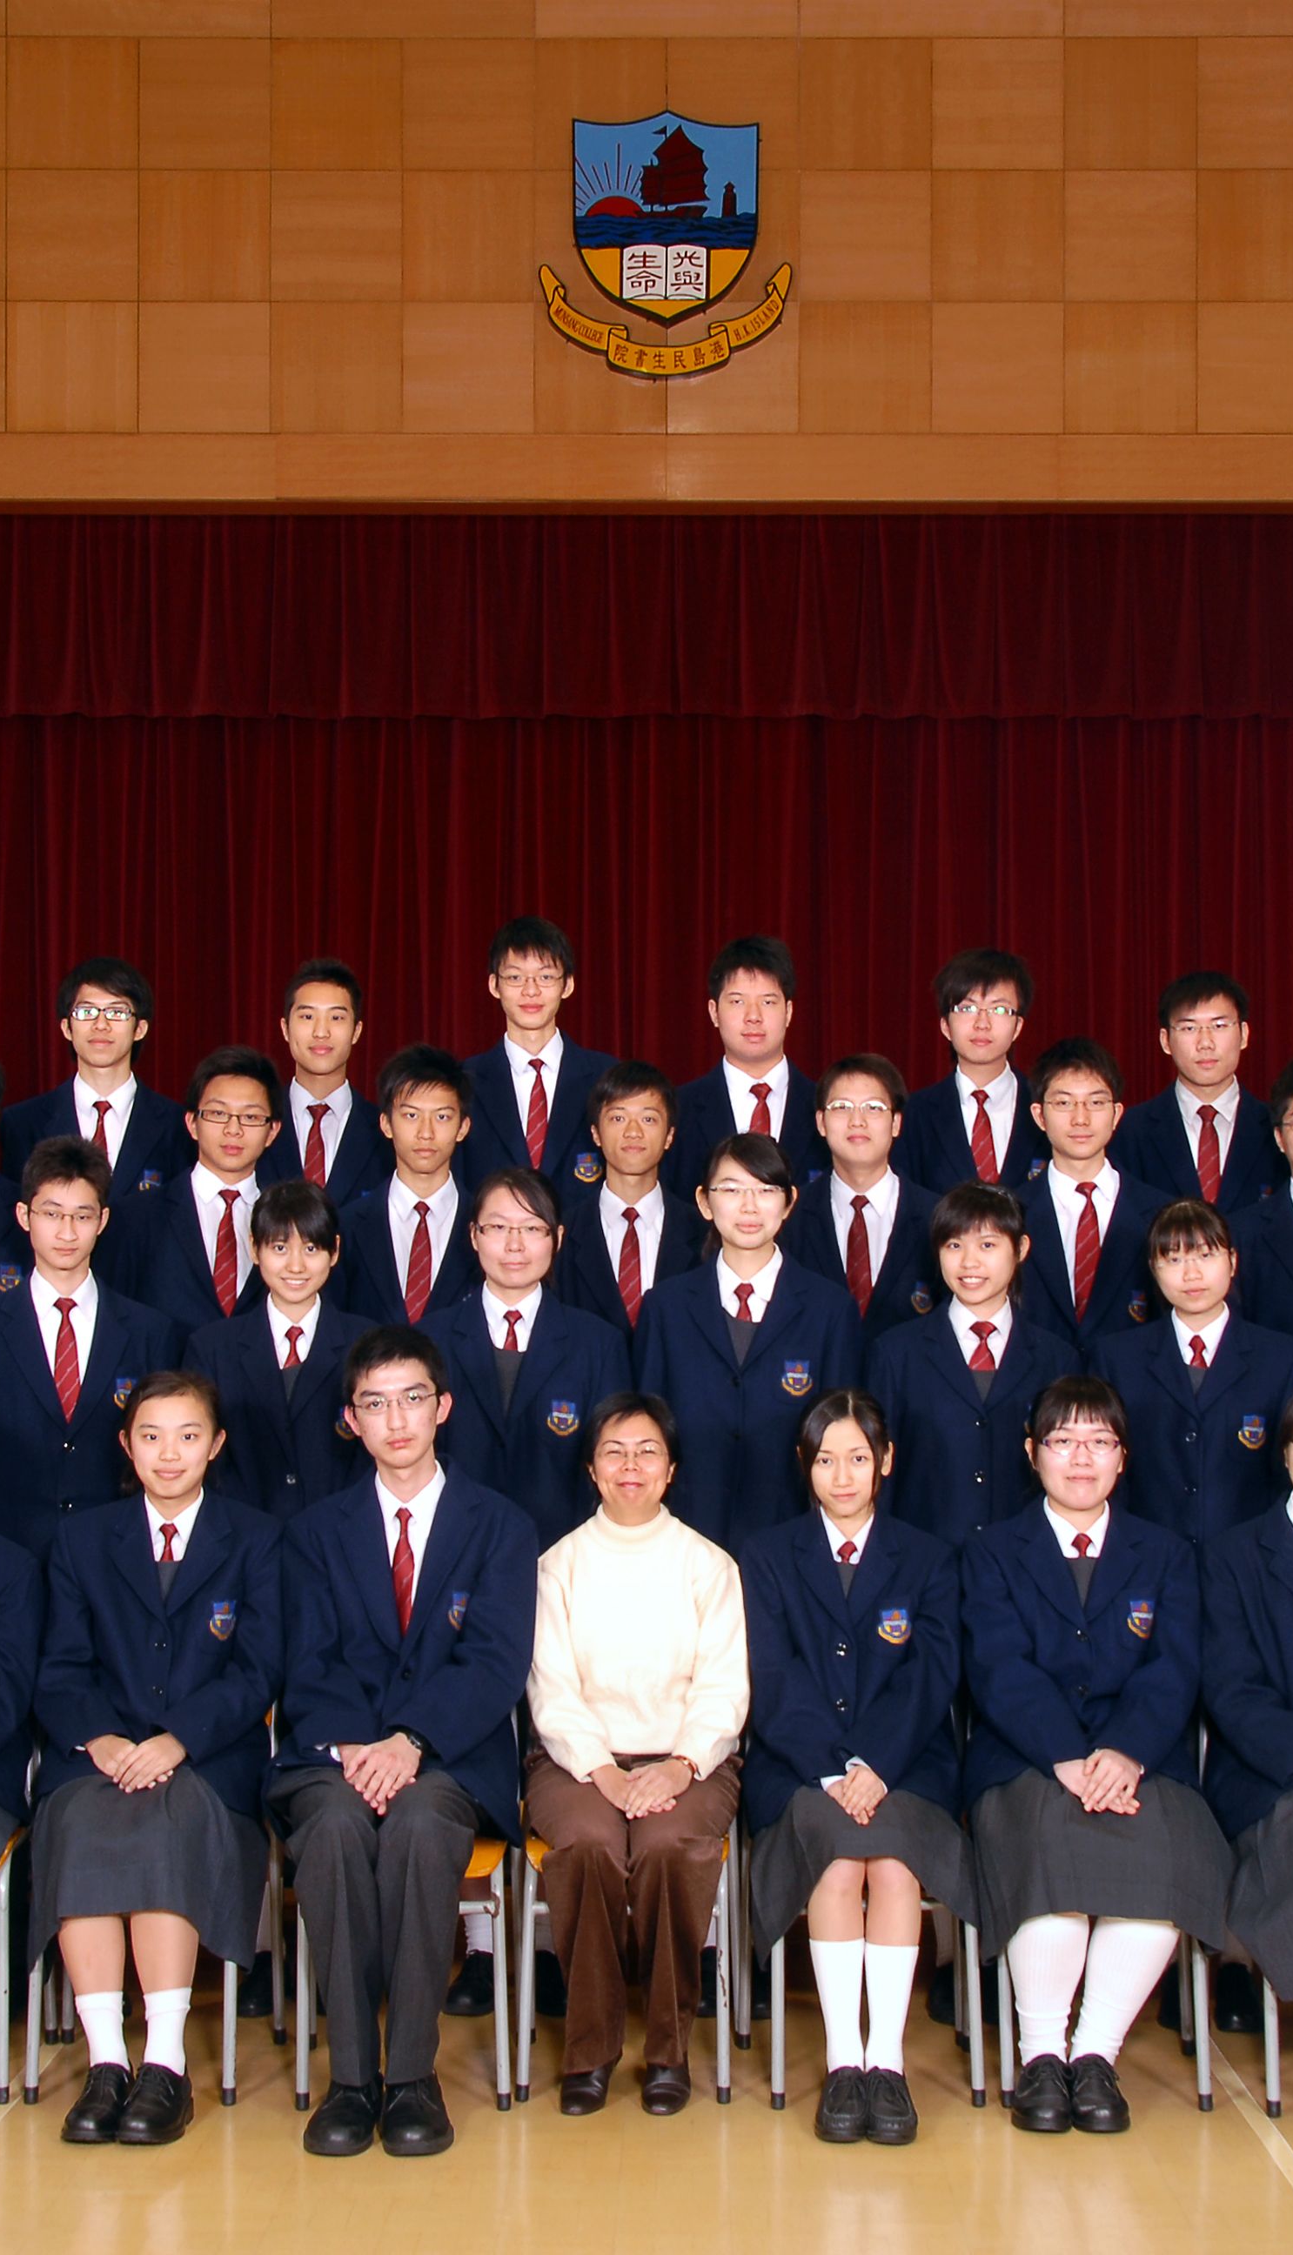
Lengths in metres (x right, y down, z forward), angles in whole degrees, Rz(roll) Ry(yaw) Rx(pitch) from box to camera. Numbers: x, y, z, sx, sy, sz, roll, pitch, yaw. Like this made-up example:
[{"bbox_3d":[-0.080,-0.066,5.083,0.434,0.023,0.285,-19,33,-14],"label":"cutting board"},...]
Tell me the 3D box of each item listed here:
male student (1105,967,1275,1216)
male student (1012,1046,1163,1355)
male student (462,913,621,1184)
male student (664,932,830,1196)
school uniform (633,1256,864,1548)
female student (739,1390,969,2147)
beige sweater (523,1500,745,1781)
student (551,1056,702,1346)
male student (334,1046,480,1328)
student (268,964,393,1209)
[{"bbox_3d":[1.270,0.506,6.381,0.490,1.738,0.300,-1,-3,11],"label":"male student"},{"bbox_3d":[0.924,0.670,5.933,0.480,1.723,0.290,0,-3,5],"label":"male student"},{"bbox_3d":[-0.241,0.434,6.207,0.470,1.806,0.300,0,-3,-1],"label":"male student"},{"bbox_3d":[0.257,0.466,6.434,0.500,1.823,0.310,0,-3,2],"label":"male student"},{"bbox_3d":[0.203,0.581,5.479,0.450,0.680,0.280,0,-3,2],"label":"school uniform"},{"bbox_3d":[0.361,1.081,4.972,0.410,1.216,0.650,0,-3,2],"label":"female student"},{"bbox_3d":[-0.014,0.937,5.132,0.410,0.483,0.360,0,-3,0],"label":"beige sweater"},{"bbox_3d":[-0.037,0.707,5.998,0.470,1.700,0.300,0,-3,0],"label":"student"},{"bbox_3d":[-0.466,0.678,5.933,0.480,1.706,0.290,0,-3,-3],"label":"male student"},{"bbox_3d":[-0.729,0.480,6.273,0.480,1.719,0.290,0,-3,-4],"label":"student"}]

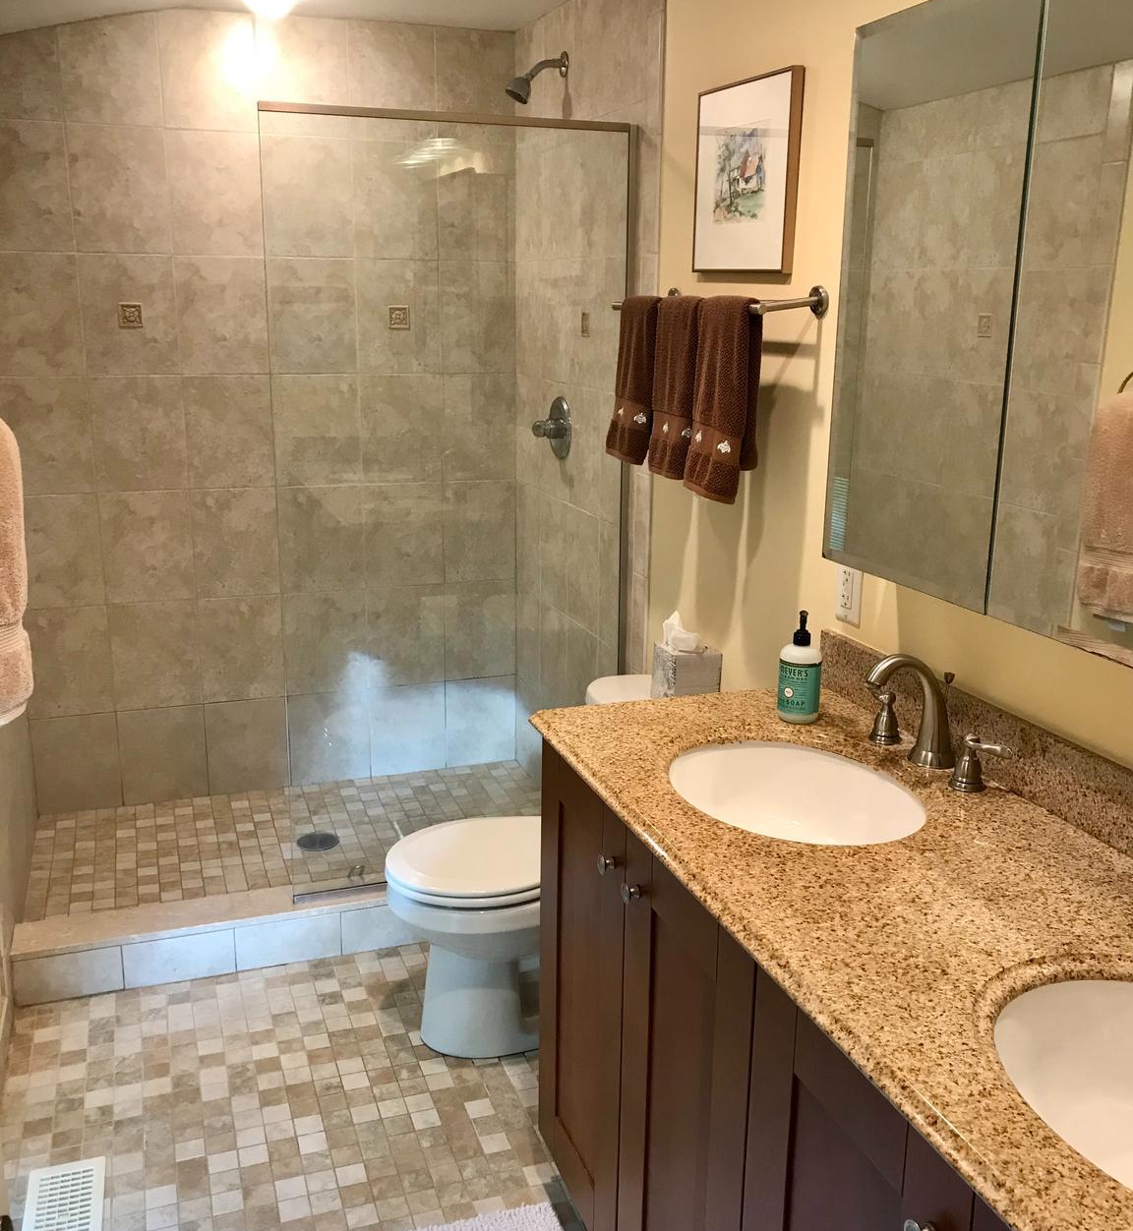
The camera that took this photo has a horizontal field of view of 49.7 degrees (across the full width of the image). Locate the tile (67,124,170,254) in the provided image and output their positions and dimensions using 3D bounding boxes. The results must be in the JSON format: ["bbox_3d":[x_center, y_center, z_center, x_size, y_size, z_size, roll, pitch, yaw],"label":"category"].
[{"bbox_3d":[-1.209,-1.150,3.311,0.249,0.327,0.012,-5,15,-19],"label":"tile"}]

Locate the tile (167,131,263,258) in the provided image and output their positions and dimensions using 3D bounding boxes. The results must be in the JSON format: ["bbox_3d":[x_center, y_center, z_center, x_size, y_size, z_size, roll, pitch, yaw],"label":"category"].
[{"bbox_3d":[-0.972,-1.169,3.392,0.249,0.327,0.012,-5,15,-19],"label":"tile"}]

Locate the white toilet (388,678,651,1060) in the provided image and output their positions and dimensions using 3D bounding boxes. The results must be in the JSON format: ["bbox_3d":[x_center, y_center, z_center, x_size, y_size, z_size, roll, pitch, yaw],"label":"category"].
[{"bbox_3d":[-0.040,0.568,2.694,0.692,0.722,0.460,-4,15,-19],"label":"white toilet"}]

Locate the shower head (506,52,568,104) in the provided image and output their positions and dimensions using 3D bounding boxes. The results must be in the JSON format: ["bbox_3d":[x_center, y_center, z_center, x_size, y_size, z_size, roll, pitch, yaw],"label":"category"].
[{"bbox_3d":[-0.080,-1.411,3.204,0.167,0.137,0.070,-4,15,-19],"label":"shower head"}]

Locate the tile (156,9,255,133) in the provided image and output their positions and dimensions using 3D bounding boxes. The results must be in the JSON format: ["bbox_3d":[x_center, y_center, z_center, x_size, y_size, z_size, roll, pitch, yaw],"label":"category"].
[{"bbox_3d":[-0.982,-1.495,3.361,0.252,0.306,0.010,-4,15,-19],"label":"tile"}]

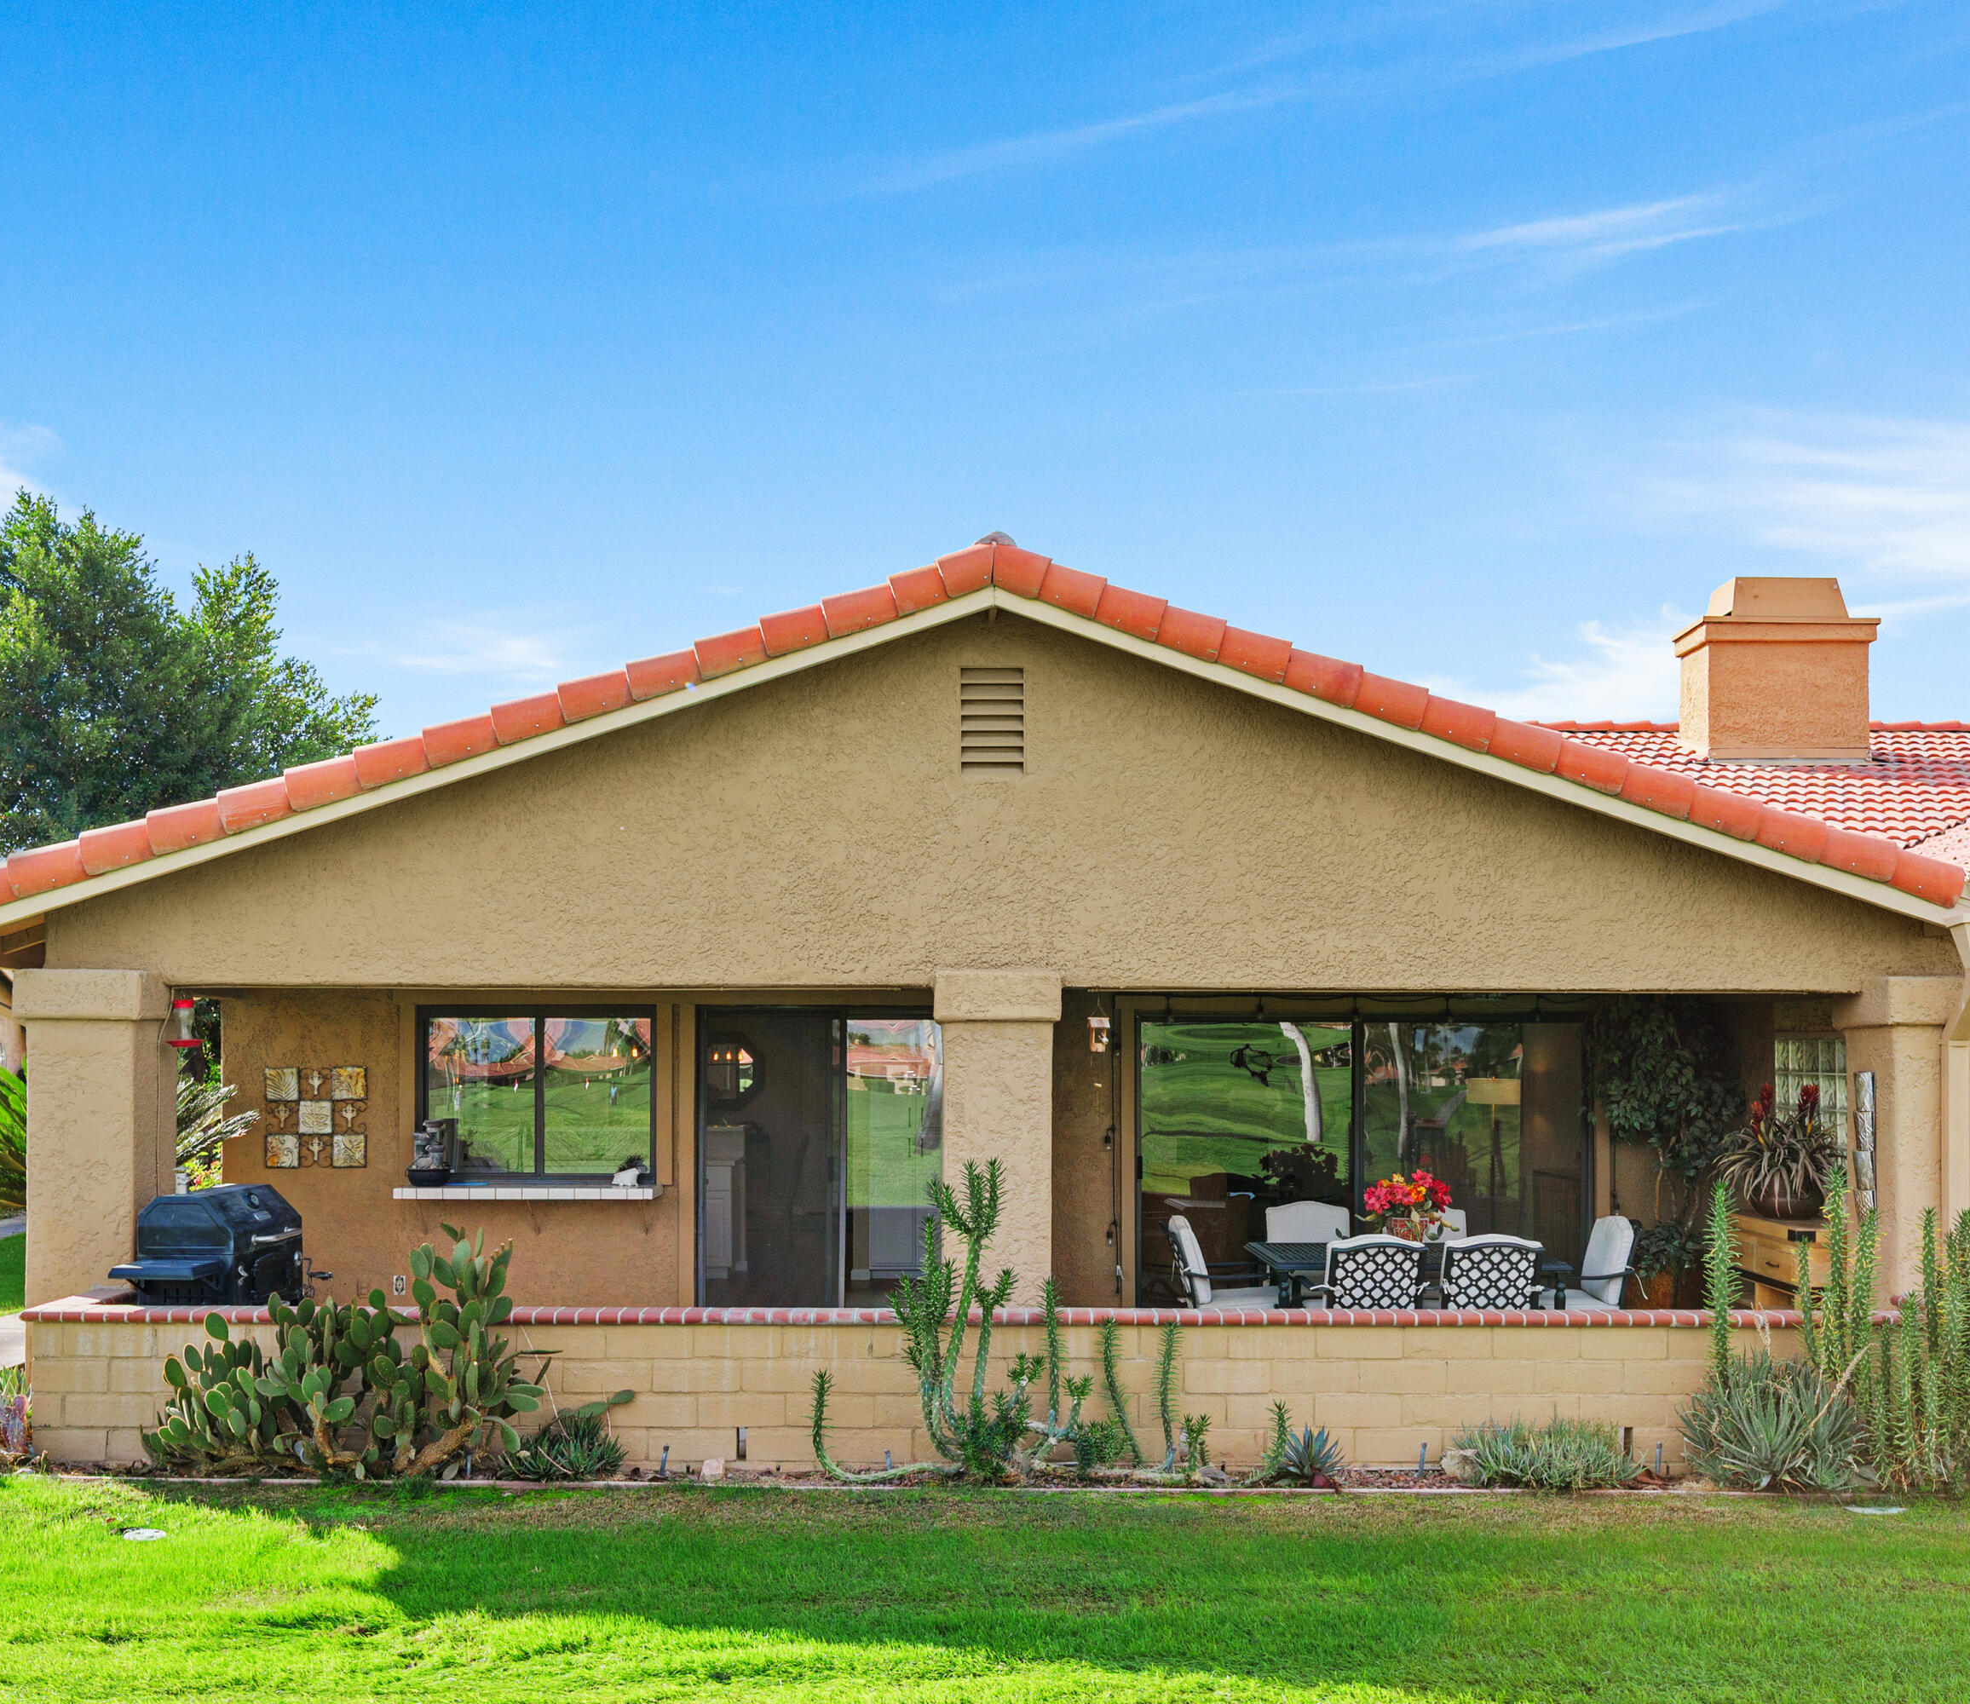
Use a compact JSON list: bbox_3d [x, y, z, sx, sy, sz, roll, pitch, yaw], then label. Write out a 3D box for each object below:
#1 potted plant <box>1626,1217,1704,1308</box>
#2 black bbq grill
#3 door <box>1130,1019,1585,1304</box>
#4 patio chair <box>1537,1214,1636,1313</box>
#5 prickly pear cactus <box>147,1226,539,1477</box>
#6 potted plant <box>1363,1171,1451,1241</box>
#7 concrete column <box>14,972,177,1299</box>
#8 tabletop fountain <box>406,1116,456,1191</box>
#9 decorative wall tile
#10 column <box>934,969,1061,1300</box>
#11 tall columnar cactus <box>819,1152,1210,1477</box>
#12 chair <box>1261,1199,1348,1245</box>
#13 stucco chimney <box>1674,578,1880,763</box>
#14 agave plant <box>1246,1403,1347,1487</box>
[{"bbox_3d":[4.200,2.630,11.400,0.470,0.740,0.450,0,-2,0],"label":"potted plant"},{"bbox_3d":[-3.940,2.340,9.450,0.580,1.170,1.220,0,-2,0],"label":"black bbq grill"},{"bbox_3d":[2.499,2.054,12.250,3.030,2.050,0.120,0,-2,0],"label":"door"},{"bbox_3d":[3.370,2.520,10.450,0.670,0.930,0.600,0,-2,0],"label":"patio chair"},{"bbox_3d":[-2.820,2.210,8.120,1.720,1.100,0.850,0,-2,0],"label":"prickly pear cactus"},{"bbox_3d":[2.323,1.977,10.150,0.480,0.450,0.420,0,-2,0],"label":"potted plant"},{"bbox_3d":[-4.586,1.740,9.630,0.640,2.240,0.550,0,-2,0],"label":"concrete column"},{"bbox_3d":[-3.265,1.770,10.850,0.260,0.390,0.240,0,-2,0],"label":"tabletop fountain"},{"bbox_3d":[-4.085,1.612,11.200,0.620,0.615,0.030,0,-2,0],"label":"decorative wall tile"},{"bbox_3d":[0.065,1.721,9.580,0.640,2.220,0.600,0,-2,0],"label":"column"},{"bbox_3d":[0.133,2.089,8.200,1.780,1.410,0.600,0,-2,0],"label":"tall columnar cactus"},{"bbox_3d":[1.930,2.550,11.020,0.600,0.940,0.660,0,-2,0],"label":"chair"},{"bbox_3d":[7.008,-1.596,16.300,1.500,1.600,0.750,0,-2,0],"label":"stucco chimney"},{"bbox_3d":[1.410,2.675,8.300,0.420,0.340,0.390,0,-2,0],"label":"agave plant"}]

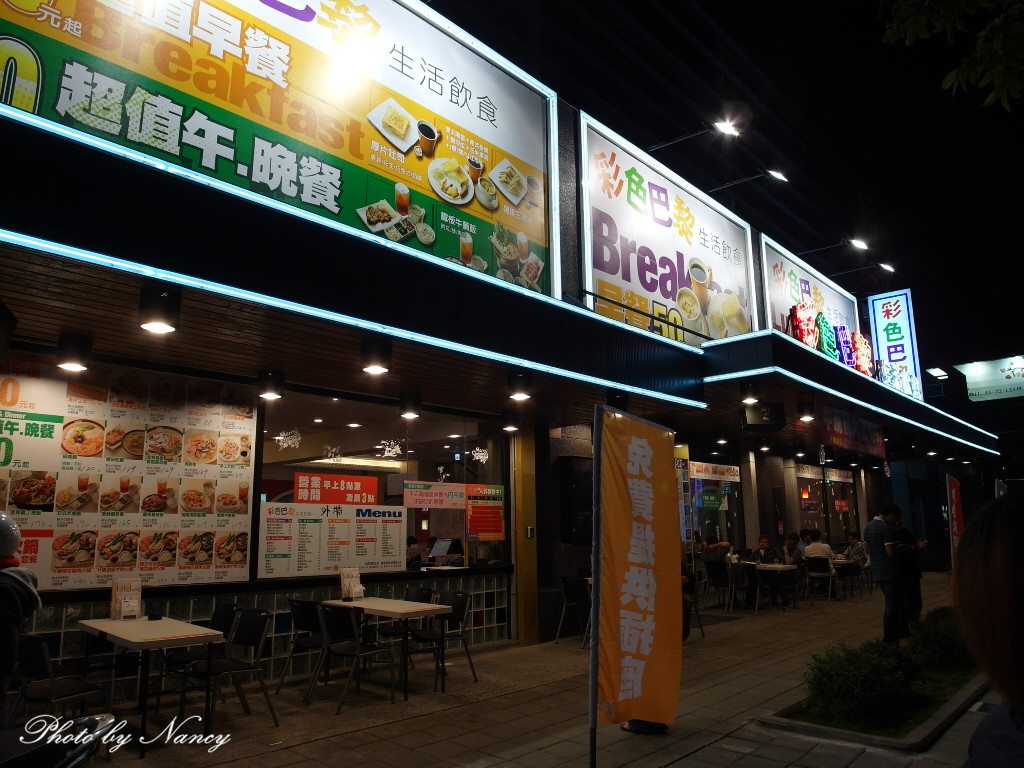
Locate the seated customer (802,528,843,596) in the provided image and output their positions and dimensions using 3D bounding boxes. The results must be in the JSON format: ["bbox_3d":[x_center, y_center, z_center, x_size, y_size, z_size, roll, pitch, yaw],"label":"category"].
[{"bbox_3d":[6.154,3.594,14.001,0.570,1.310,0.780,-9,-14,34],"label":"seated customer"}]

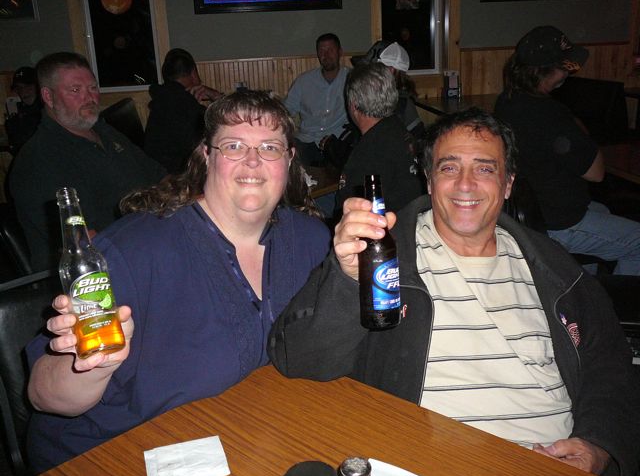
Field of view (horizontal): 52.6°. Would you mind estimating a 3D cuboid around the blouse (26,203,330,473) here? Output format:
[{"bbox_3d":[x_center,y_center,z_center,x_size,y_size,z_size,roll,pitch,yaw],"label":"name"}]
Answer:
[{"bbox_3d":[-0.232,0.195,1.243,0.580,0.560,0.390,-13,21,-29],"label":"blouse"}]

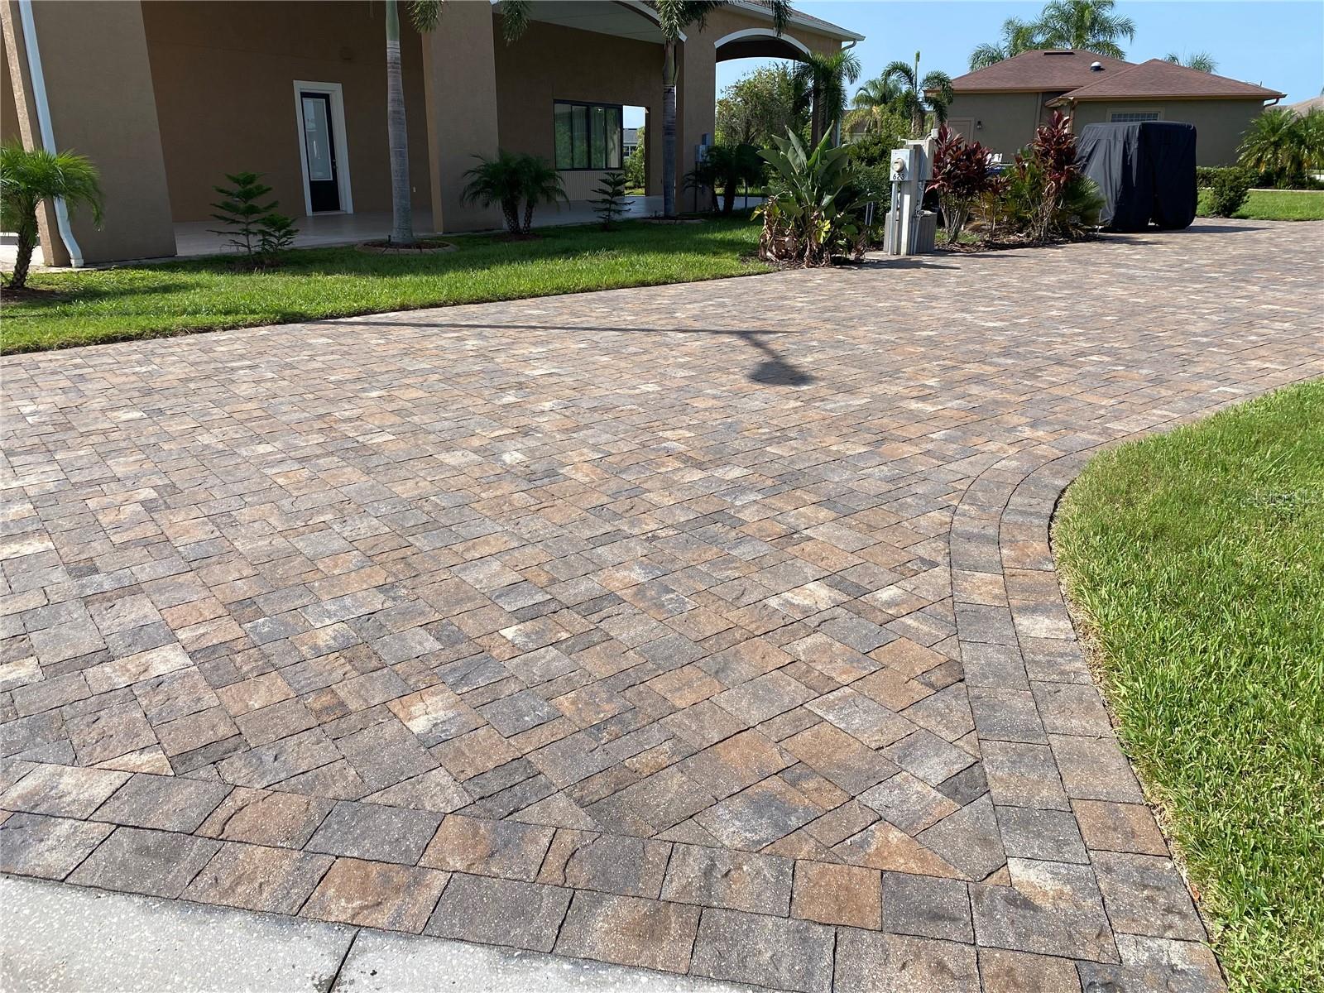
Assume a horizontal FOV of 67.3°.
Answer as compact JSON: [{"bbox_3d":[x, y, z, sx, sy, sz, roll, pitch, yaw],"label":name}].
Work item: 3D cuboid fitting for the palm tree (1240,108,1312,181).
[{"bbox_3d":[19.418,-11.006,31.552,1.925,2.451,1.925,11,22,28],"label":"palm tree"}]

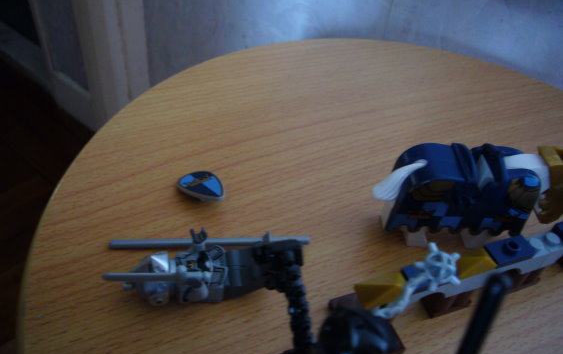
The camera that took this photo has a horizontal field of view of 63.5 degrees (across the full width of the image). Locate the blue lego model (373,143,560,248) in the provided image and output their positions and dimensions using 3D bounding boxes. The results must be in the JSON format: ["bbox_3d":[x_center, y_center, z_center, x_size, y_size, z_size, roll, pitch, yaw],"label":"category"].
[{"bbox_3d":[0.072,0.007,0.168,0.079,0.042,0.019,2,45,-7],"label":"blue lego model"}]

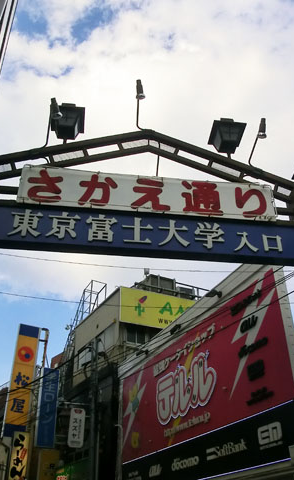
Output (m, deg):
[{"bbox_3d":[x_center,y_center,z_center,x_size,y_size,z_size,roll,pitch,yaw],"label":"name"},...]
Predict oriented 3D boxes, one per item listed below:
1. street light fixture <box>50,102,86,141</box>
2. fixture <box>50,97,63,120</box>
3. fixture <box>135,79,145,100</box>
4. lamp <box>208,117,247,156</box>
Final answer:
[{"bbox_3d":[-0.929,-1.391,5.204,0.392,0.464,0.392,3,-33,-6],"label":"street light fixture"},{"bbox_3d":[-1.047,-1.528,5.101,0.106,0.266,0.116,-10,-30,-15],"label":"fixture"},{"bbox_3d":[-0.082,-1.869,5.479,0.113,0.300,0.124,0,-33,-9],"label":"fixture"},{"bbox_3d":[0.989,-1.274,5.442,0.392,0.457,0.392,2,-33,-4],"label":"lamp"}]

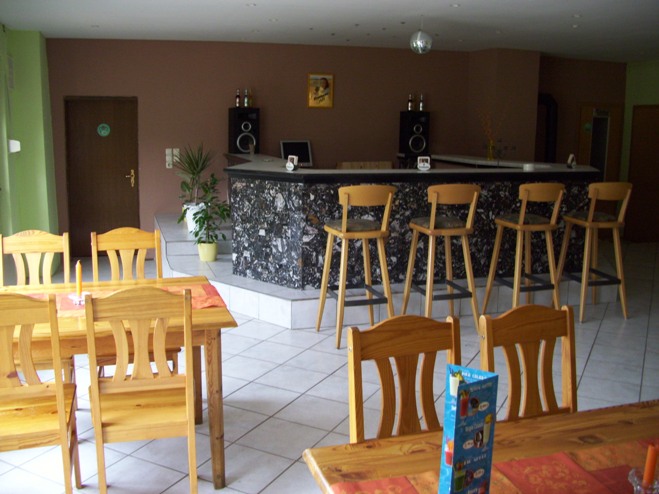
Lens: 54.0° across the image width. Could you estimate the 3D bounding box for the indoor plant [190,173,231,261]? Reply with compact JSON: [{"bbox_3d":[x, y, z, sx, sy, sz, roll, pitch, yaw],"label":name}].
[{"bbox_3d":[-1.227,-0.311,6.700,0.420,0.920,0.400,1,10,-5],"label":"indoor plant"}]

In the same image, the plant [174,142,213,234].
[{"bbox_3d":[-1.491,-0.630,7.150,0.440,1.050,0.420,1,10,-5],"label":"plant"}]

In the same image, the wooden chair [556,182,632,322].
[{"bbox_3d":[2.316,0.022,5.692,0.475,1.150,0.480,-2,10,-14],"label":"wooden chair"}]

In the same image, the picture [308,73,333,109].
[{"bbox_3d":[-0.098,-1.913,7.913,0.325,0.450,0.030,0,10,-5],"label":"picture"}]

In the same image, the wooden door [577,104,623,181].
[{"bbox_3d":[3.950,-1.062,9.444,0.720,2.000,0.070,-1,10,-13],"label":"wooden door"}]

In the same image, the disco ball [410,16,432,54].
[{"bbox_3d":[0.798,-1.826,5.600,0.190,0.330,0.190,2,10,0],"label":"disco ball"}]

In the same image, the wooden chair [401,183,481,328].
[{"bbox_3d":[0.903,0.084,5.190,0.475,1.150,0.480,-2,10,-16],"label":"wooden chair"}]

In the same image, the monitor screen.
[{"bbox_3d":[-0.367,-1.049,7.300,0.340,0.300,0.080,-2,-3,-20],"label":"monitor screen"}]

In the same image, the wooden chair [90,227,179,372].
[{"bbox_3d":[-1.062,0.434,3.521,0.420,0.980,0.480,-2,11,-21],"label":"wooden chair"}]

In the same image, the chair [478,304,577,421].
[{"bbox_3d":[0.739,0.706,1.998,0.420,0.970,0.470,-3,10,-22],"label":"chair"}]

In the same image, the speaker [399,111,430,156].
[{"bbox_3d":[0.983,-1.292,7.400,0.310,0.515,0.280,0,10,-6],"label":"speaker"}]

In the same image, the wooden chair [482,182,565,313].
[{"bbox_3d":[1.668,0.046,5.488,0.475,1.150,0.480,-2,10,-16],"label":"wooden chair"}]

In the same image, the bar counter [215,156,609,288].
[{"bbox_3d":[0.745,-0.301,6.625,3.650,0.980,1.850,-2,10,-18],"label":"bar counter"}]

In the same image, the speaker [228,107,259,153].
[{"bbox_3d":[-0.962,-1.312,7.350,0.310,0.515,0.280,-1,11,-16],"label":"speaker"}]

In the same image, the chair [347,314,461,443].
[{"bbox_3d":[0.315,0.753,1.926,0.420,0.980,0.480,-2,11,-21],"label":"chair"}]

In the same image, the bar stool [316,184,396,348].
[{"bbox_3d":[0.214,0.123,4.888,0.475,1.150,0.480,-2,10,-19],"label":"bar stool"}]

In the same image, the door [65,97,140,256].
[{"bbox_3d":[-2.758,-0.839,7.871,0.860,1.970,0.070,0,10,-3],"label":"door"}]

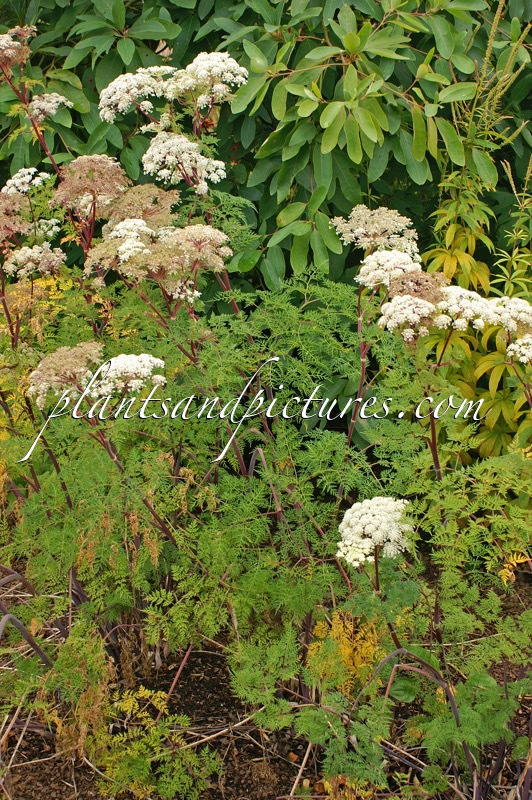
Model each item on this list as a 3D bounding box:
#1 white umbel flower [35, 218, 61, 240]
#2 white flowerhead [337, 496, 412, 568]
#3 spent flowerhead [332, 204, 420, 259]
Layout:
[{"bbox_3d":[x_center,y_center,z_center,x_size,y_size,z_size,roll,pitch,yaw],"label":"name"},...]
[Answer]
[{"bbox_3d":[-0.464,-0.362,2.450,0.058,0.043,0.055,0,15,0],"label":"white umbel flower"},{"bbox_3d":[0.233,0.287,2.500,0.160,0.115,0.152,0,15,0],"label":"white flowerhead"},{"bbox_3d":[0.249,-0.379,2.600,0.195,0.100,0.180,5,15,-1],"label":"spent flowerhead"}]

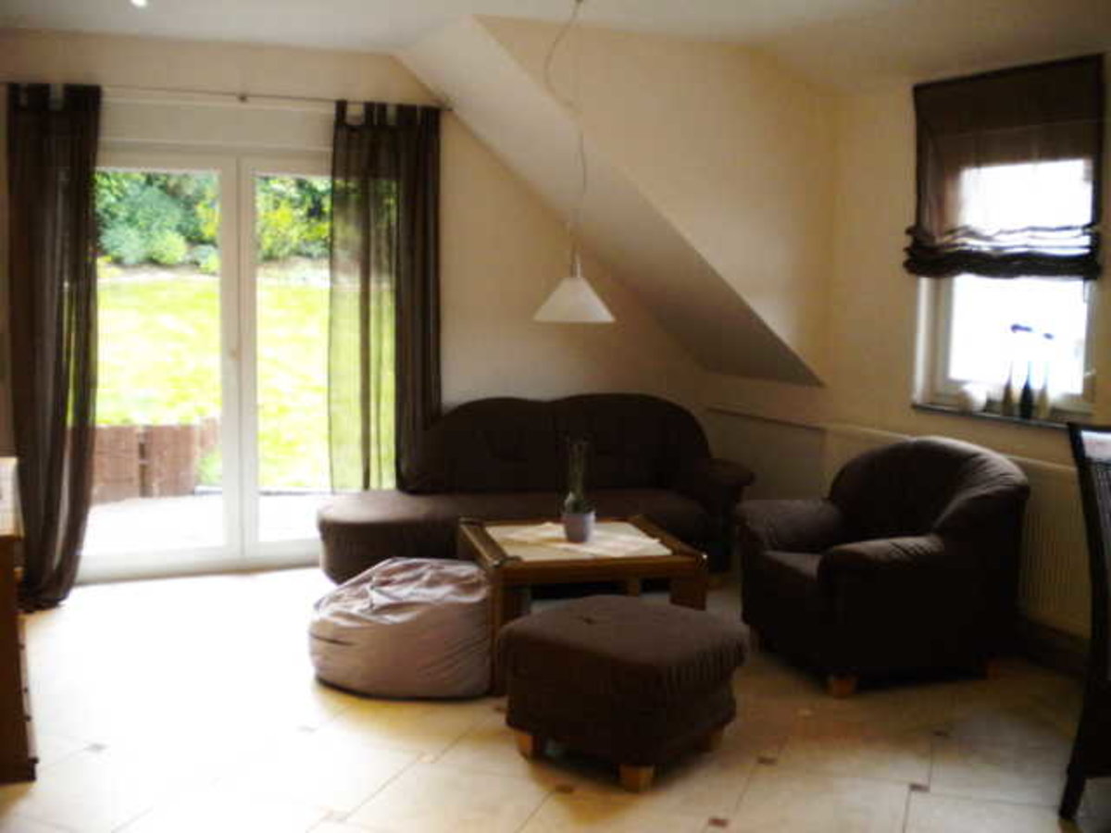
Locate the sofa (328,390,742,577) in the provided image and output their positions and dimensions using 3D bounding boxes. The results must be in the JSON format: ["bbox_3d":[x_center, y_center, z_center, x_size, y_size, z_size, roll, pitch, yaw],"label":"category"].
[{"bbox_3d":[-0.099,0.370,5.423,2.031,0.887,0.986,-1,6,-14],"label":"sofa"}]

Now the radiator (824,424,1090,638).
[{"bbox_3d":[1.627,0.424,4.634,0.099,0.621,1.509,-2,7,-24],"label":"radiator"}]

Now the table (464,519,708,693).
[{"bbox_3d":[0.086,0.701,4.449,0.789,0.444,0.818,-1,6,-14],"label":"table"}]

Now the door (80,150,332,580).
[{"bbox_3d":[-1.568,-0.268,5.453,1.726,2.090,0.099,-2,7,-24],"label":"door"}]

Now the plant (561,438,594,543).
[{"bbox_3d":[0.090,0.286,4.345,0.128,0.404,0.128,1,6,0],"label":"plant"}]

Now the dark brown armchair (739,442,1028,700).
[{"bbox_3d":[1.252,0.532,4.358,0.878,0.848,0.828,-2,7,-21],"label":"dark brown armchair"}]

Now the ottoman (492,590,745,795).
[{"bbox_3d":[0.208,0.835,3.399,0.557,0.414,0.557,6,8,40],"label":"ottoman"}]

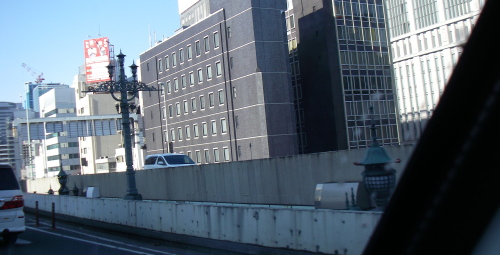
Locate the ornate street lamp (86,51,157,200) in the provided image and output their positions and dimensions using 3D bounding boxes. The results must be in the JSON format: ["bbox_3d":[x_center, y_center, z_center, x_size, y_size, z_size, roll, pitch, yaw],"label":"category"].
[{"bbox_3d":[-3.048,-0.037,13.600,1.950,3.800,0.550,-5,-3,-33],"label":"ornate street lamp"}]

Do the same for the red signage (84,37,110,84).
[{"bbox_3d":[-37.397,-16.423,135.247,6.300,10.500,0.600,-6,-2,8],"label":"red signage"}]

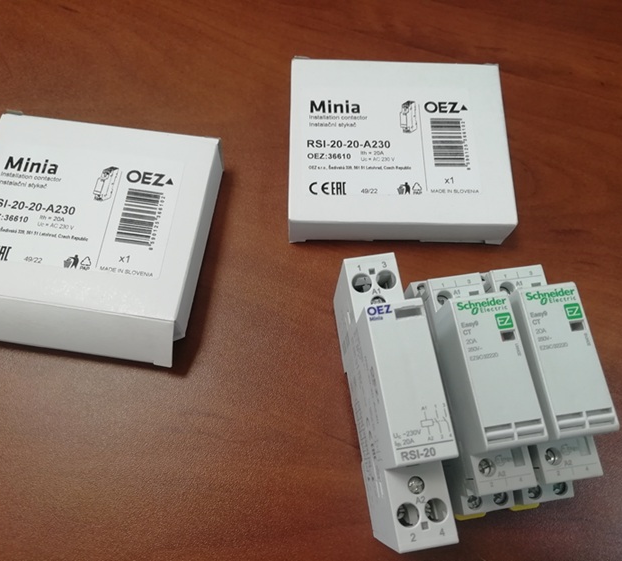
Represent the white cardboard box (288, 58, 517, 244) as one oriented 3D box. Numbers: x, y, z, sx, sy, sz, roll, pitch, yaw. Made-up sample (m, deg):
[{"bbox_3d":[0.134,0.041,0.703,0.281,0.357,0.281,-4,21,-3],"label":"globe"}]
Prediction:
[{"bbox_3d":[0.036,-0.055,0.241,0.090,0.022,0.076,1,71,-2],"label":"white cardboard box"}]

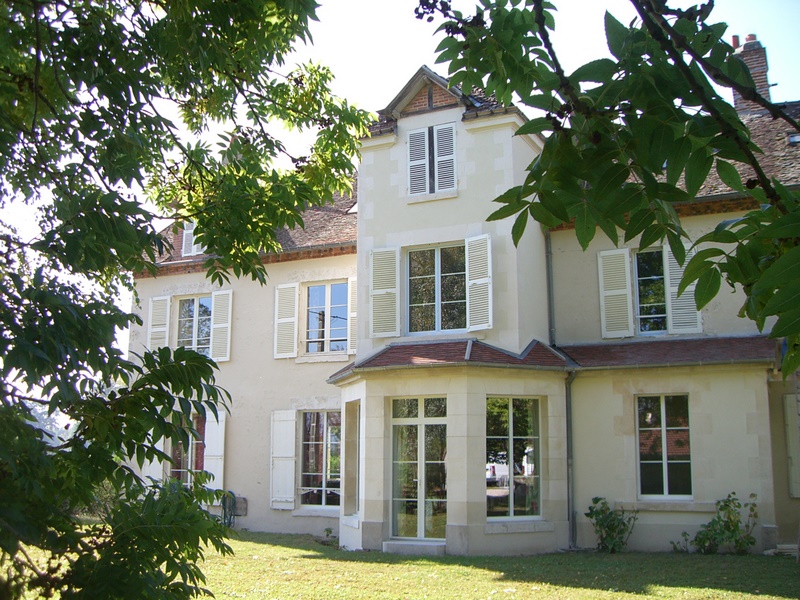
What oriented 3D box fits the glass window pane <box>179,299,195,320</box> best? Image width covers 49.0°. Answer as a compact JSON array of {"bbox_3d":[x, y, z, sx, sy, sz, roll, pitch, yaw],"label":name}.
[{"bbox_3d":[-5.711,0.252,23.532,0.500,0.538,0.020,-5,-13,24],"label":"glass window pane"}]

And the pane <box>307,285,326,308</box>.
[{"bbox_3d":[-1.931,-0.067,20.371,0.496,0.498,0.030,-5,-10,29],"label":"pane"}]

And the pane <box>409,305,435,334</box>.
[{"bbox_3d":[0.428,0.347,16.845,0.540,0.530,0.040,-5,-11,25],"label":"pane"}]

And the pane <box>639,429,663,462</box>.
[{"bbox_3d":[4.601,2.665,16.067,0.400,0.564,0.020,-5,-13,24],"label":"pane"}]

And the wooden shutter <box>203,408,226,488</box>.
[{"bbox_3d":[-4.415,3.797,20.936,0.601,2.213,0.045,-5,-10,29],"label":"wooden shutter"}]

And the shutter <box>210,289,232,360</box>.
[{"bbox_3d":[-4.625,0.675,22.681,0.651,1.870,0.045,-5,-13,24],"label":"shutter"}]

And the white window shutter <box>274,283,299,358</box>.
[{"bbox_3d":[-2.817,0.518,21.861,0.674,1.870,0.045,-5,-13,24],"label":"white window shutter"}]

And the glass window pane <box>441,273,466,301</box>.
[{"bbox_3d":[1.021,-0.217,16.609,0.529,0.518,0.030,-5,-10,29],"label":"glass window pane"}]

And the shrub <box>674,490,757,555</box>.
[{"bbox_3d":[5.359,3.801,14.959,1.300,1.050,0.750,-5,-13,24],"label":"shrub"}]

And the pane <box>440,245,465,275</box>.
[{"bbox_3d":[1.099,-0.801,17.728,0.570,0.585,0.020,-5,-13,24],"label":"pane"}]

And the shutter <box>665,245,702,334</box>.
[{"bbox_3d":[5.097,-0.217,15.809,0.570,1.648,0.045,-5,-11,26],"label":"shutter"}]

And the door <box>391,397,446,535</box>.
[{"bbox_3d":[0.350,3.007,15.767,1.160,2.520,0.080,-5,-11,25],"label":"door"}]

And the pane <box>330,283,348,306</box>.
[{"bbox_3d":[-1.372,-0.113,20.059,0.465,0.487,0.030,-5,-10,29],"label":"pane"}]

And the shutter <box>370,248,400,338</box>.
[{"bbox_3d":[-0.283,-0.131,17.097,0.663,1.739,0.045,-5,-10,29],"label":"shutter"}]

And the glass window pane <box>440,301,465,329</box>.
[{"bbox_3d":[1.018,0.300,16.562,0.540,0.530,0.040,-5,-11,25],"label":"glass window pane"}]

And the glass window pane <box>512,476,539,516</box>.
[{"bbox_3d":[2.224,3.447,15.379,0.501,0.663,0.030,3,-9,-15],"label":"glass window pane"}]

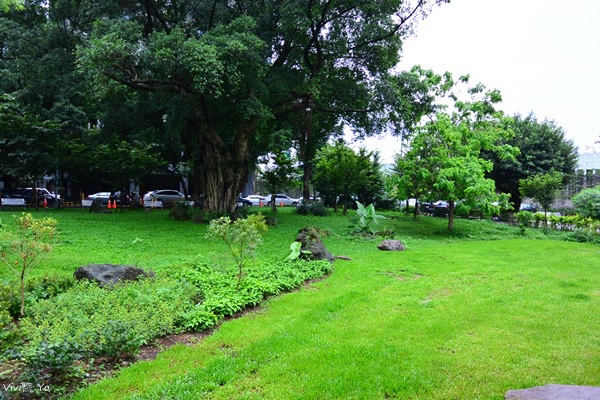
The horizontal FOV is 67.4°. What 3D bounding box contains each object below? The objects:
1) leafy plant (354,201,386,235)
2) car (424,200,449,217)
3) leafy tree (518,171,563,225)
[{"bbox_3d":[2.507,0.622,16.000,1.138,1.209,1.050,0,1,0],"label":"leafy plant"},{"bbox_3d":[13.444,0.831,44.000,1.780,1.480,4.500,2,1,3],"label":"car"},{"bbox_3d":[10.894,-0.068,20.300,2.075,2.526,2.000,0,1,0],"label":"leafy tree"}]

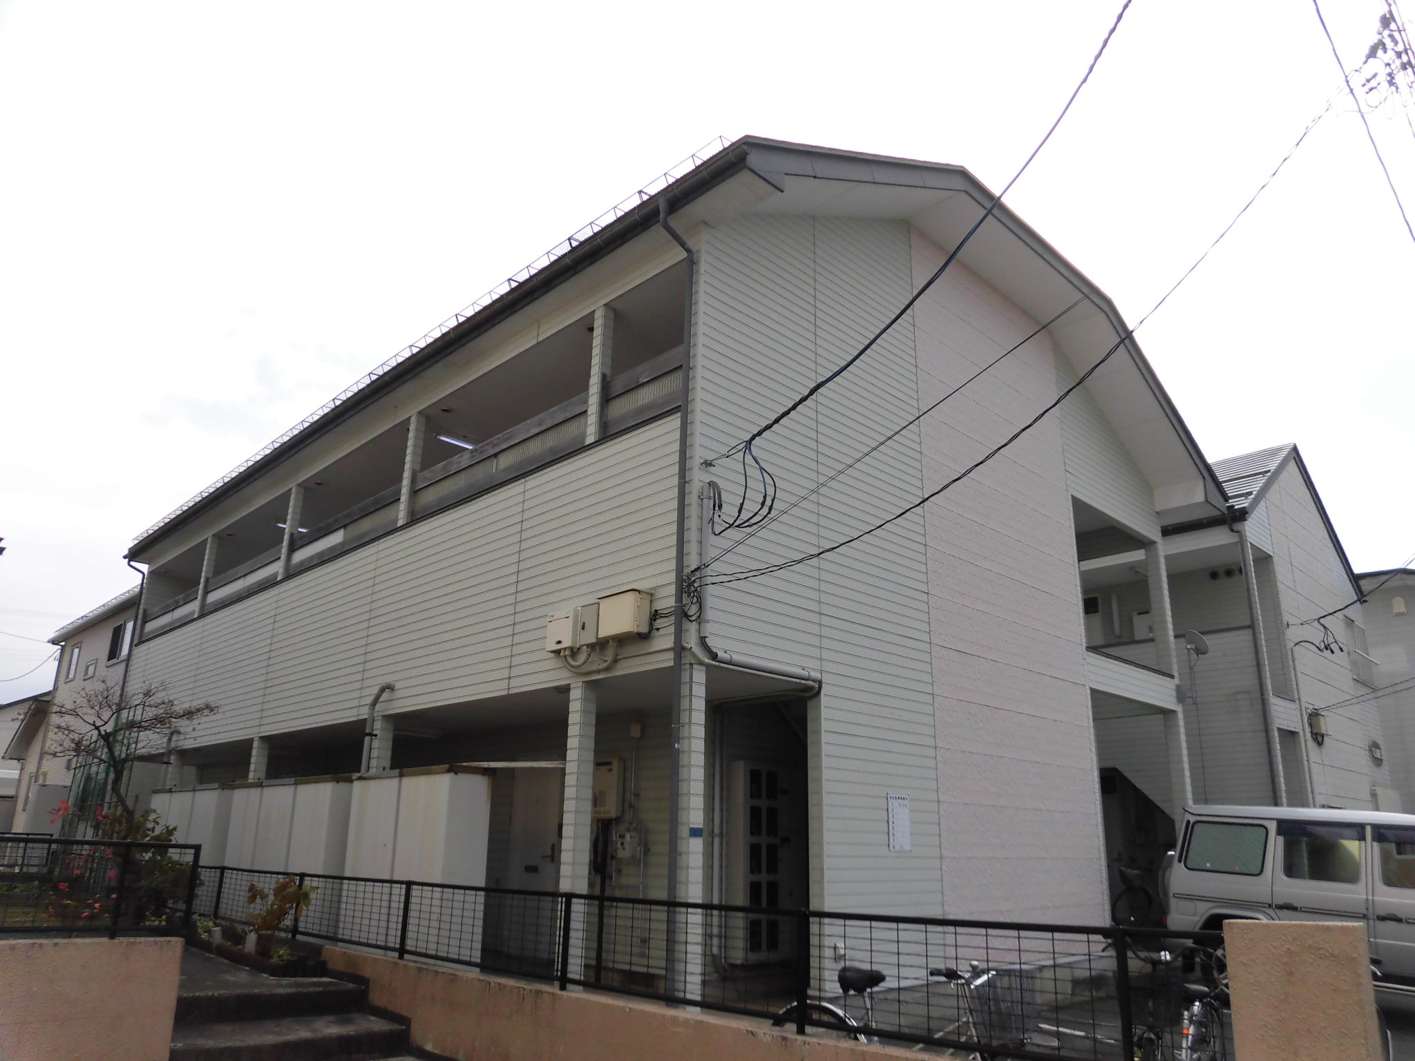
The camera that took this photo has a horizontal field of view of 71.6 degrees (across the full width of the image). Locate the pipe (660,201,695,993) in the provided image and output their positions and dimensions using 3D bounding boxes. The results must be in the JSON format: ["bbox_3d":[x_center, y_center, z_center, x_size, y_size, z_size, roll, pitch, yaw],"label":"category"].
[{"bbox_3d":[-0.295,0.157,6.741,0.370,5.600,0.075,18,-25,-41],"label":"pipe"}]

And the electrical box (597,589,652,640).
[{"bbox_3d":[-0.603,0.620,7.088,0.155,0.299,0.410,18,-25,-41],"label":"electrical box"}]

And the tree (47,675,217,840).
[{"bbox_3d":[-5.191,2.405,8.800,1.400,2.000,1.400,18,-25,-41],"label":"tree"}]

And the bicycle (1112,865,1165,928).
[{"bbox_3d":[6.704,5.348,14.281,0.550,1.000,1.700,18,-25,-41],"label":"bicycle"}]

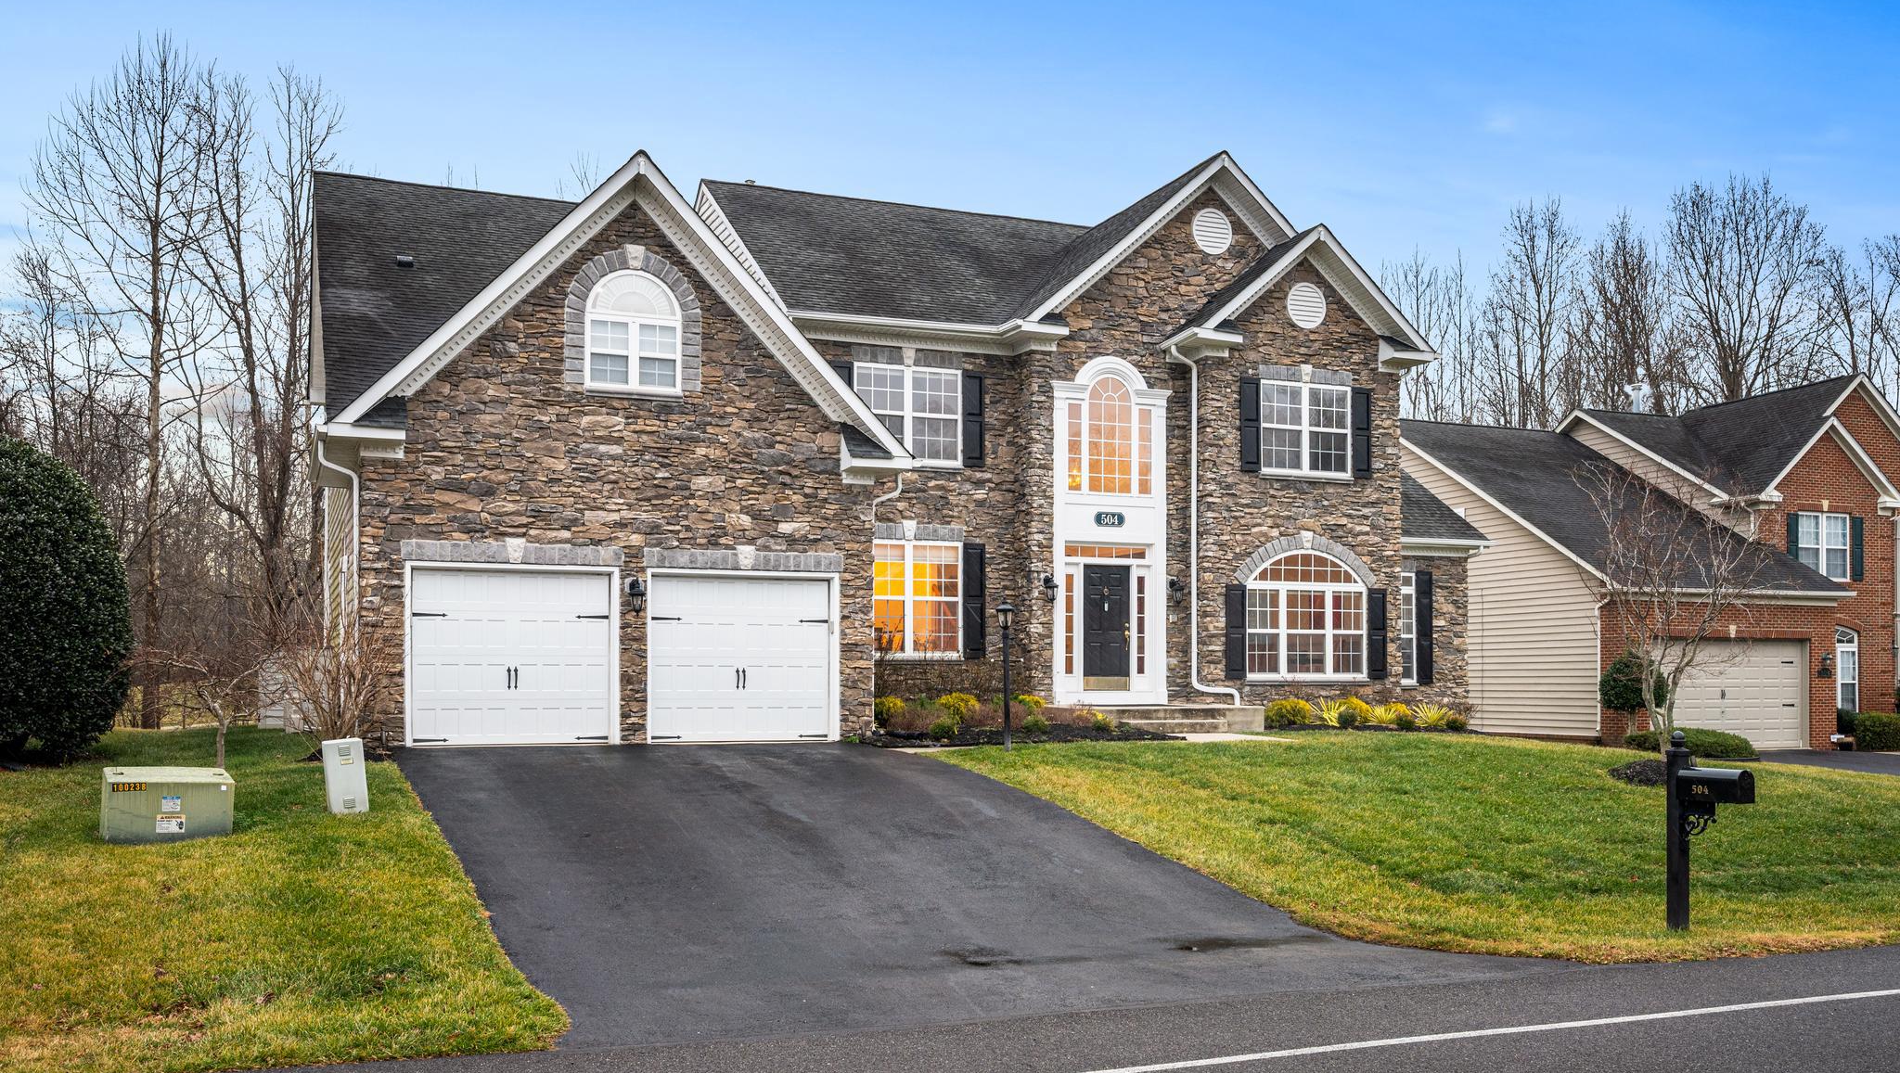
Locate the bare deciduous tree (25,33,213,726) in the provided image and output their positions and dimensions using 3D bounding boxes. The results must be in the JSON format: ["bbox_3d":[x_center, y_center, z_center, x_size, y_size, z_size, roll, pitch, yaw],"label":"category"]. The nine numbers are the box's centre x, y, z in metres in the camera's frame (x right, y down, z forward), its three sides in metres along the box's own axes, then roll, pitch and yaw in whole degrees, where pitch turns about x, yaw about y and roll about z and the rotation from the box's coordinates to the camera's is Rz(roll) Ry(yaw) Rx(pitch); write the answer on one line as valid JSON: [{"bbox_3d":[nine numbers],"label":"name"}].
[{"bbox_3d":[-20.233,-3.817,36.000,4.100,16.700,4.100,1,-3,-22],"label":"bare deciduous tree"}]

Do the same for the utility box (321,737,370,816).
[{"bbox_3d":[-5.274,2.107,12.900,0.310,0.650,0.280,-3,-3,-27],"label":"utility box"}]

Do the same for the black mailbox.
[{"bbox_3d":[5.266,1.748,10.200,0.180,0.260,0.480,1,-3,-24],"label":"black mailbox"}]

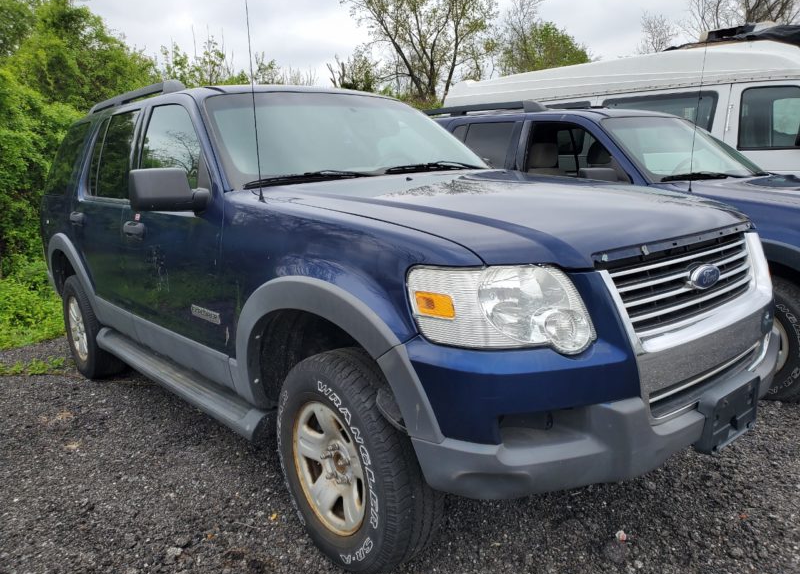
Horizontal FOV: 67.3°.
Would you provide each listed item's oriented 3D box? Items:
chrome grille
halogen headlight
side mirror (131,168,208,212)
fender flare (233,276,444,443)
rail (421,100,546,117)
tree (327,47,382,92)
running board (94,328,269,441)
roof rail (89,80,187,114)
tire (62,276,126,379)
[{"bbox_3d":[0.921,-0.023,1.828,0.950,0.210,0.140,-11,13,-41],"label":"chrome grille"},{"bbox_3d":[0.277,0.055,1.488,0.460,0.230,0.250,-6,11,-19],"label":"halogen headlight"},{"bbox_3d":[-0.880,-0.359,2.274,0.250,0.170,0.180,-11,13,-41],"label":"side mirror"},{"bbox_3d":[-0.202,0.217,1.832,0.160,0.500,1.000,-11,13,-41],"label":"fender flare"},{"bbox_3d":[0.547,-1.433,4.963,0.060,0.100,1.620,-11,14,-40],"label":"rail"},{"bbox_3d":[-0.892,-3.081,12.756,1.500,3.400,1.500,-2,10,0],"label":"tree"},{"bbox_3d":[-1.113,0.405,2.913,0.180,0.130,1.880,-11,13,-41],"label":"running board"},{"bbox_3d":[-1.623,-1.119,3.590,0.060,0.100,1.620,-11,14,-41],"label":"roof rail"},{"bbox_3d":[-2.099,0.258,4.126,0.240,0.735,0.735,-11,13,-41],"label":"tire"}]

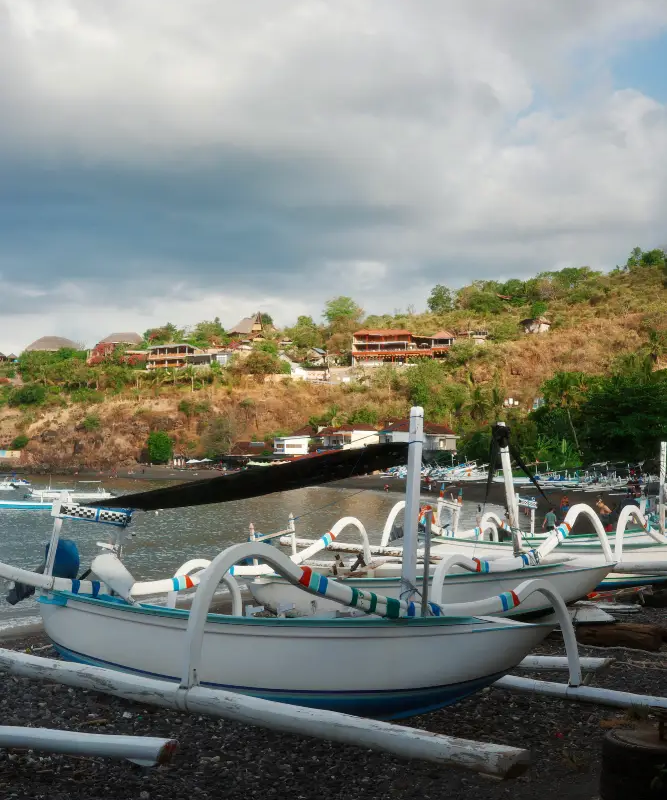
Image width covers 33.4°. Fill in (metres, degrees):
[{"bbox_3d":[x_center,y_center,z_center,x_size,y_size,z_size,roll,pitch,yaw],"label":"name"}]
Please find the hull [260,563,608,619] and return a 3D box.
[{"bbox_3d":[0.981,2.422,13.904,5.606,0.854,0.740,-7,1,39],"label":"hull"}]

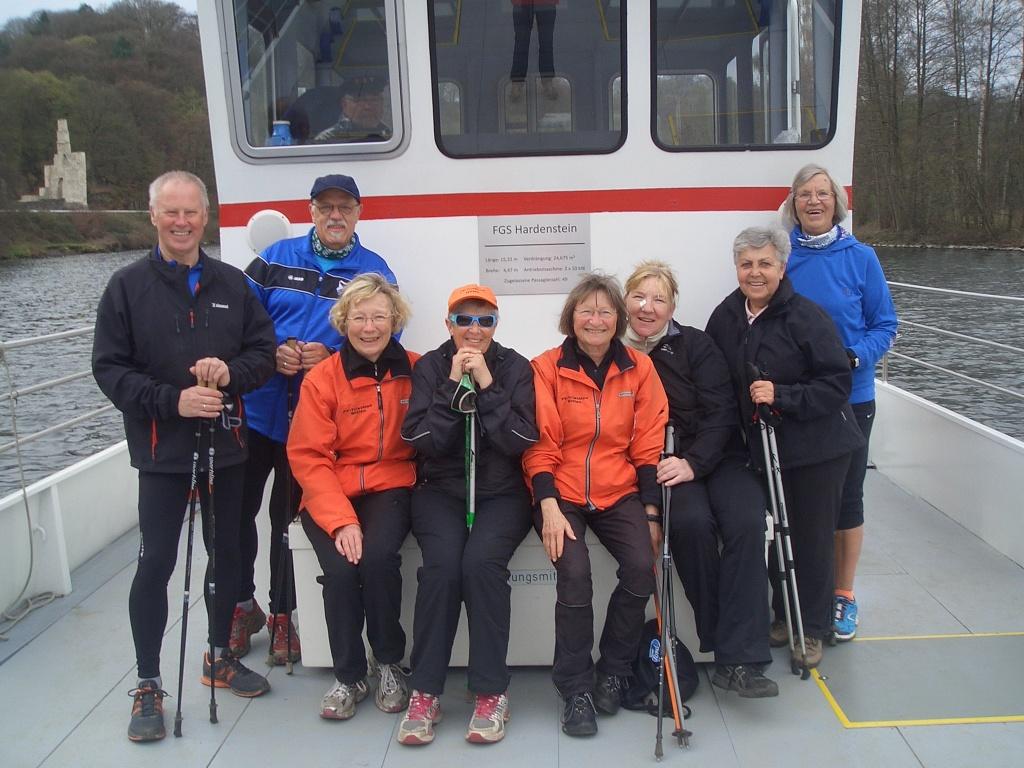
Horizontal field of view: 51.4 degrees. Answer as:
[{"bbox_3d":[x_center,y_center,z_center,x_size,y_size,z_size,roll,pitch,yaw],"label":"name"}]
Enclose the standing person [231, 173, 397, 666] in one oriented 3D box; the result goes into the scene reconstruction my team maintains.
[{"bbox_3d":[-0.697,0.116,3.974,0.620,1.760,0.420,-3,8,-11],"label":"standing person"}]

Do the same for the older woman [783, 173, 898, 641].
[{"bbox_3d":[1.202,0.068,4.014,0.500,1.750,0.380,1,8,17],"label":"older woman"}]

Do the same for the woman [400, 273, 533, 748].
[{"bbox_3d":[-0.141,0.363,3.526,0.470,1.370,0.720,-2,8,-3],"label":"woman"}]

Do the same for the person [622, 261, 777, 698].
[{"bbox_3d":[0.637,0.287,3.710,0.520,1.430,0.700,0,8,7],"label":"person"}]

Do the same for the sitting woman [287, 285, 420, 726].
[{"bbox_3d":[-0.522,0.341,3.643,0.480,1.410,0.700,-3,8,-10],"label":"sitting woman"}]

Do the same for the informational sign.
[{"bbox_3d":[0.093,-0.519,4.300,0.451,0.319,0.015,-1,8,2],"label":"informational sign"}]

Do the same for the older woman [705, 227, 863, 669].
[{"bbox_3d":[0.956,0.215,3.772,0.550,1.550,0.450,2,9,23],"label":"older woman"}]

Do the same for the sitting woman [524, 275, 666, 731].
[{"bbox_3d":[0.279,0.340,3.545,0.490,1.390,0.730,-1,8,4],"label":"sitting woman"}]

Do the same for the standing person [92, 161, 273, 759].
[{"bbox_3d":[-1.025,0.206,3.440,0.590,1.760,0.500,-4,8,-17],"label":"standing person"}]

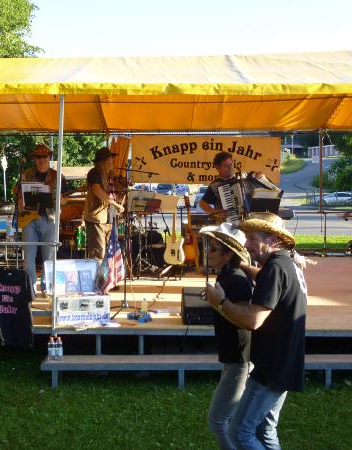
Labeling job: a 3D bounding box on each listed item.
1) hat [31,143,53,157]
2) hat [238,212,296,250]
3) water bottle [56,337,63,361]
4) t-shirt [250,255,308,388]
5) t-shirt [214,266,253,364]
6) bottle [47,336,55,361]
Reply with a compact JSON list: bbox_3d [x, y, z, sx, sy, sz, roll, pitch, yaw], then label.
[{"bbox_3d":[-1.627,-0.907,6.500,0.280,0.150,0.330,0,4,-3],"label":"hat"},{"bbox_3d":[0.506,0.036,2.970,0.340,0.150,0.290,17,6,4],"label":"hat"},{"bbox_3d":[-1.108,1.181,5.120,0.070,0.230,0.070,0,4,0],"label":"water bottle"},{"bbox_3d":[0.569,0.519,2.980,0.310,0.730,0.500,1,4,16],"label":"t-shirt"},{"bbox_3d":[0.359,0.544,3.300,0.250,0.590,0.430,1,4,7],"label":"t-shirt"},{"bbox_3d":[-1.182,1.181,5.120,0.070,0.230,0.070,0,4,0],"label":"bottle"}]

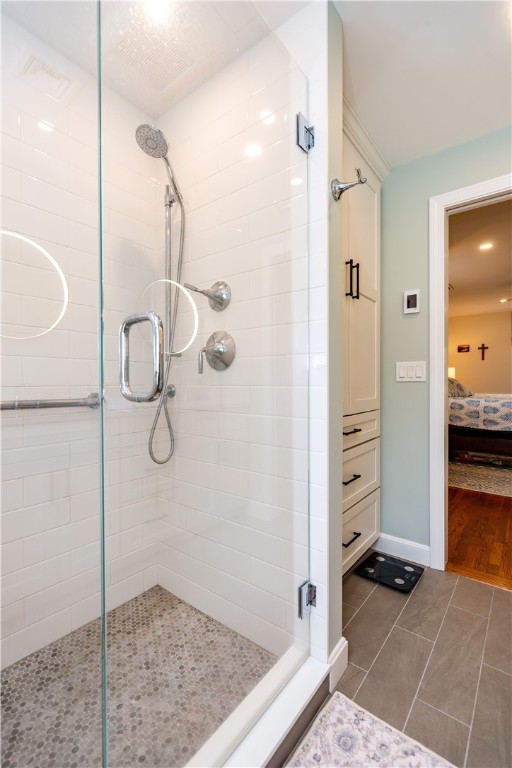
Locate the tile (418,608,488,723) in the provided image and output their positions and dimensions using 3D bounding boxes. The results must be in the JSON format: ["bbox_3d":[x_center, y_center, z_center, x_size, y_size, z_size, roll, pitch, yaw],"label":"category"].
[{"bbox_3d":[0.785,1.050,1.326,0.156,0.010,0.604,0,1,39],"label":"tile"}]

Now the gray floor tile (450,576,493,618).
[{"bbox_3d":[1.069,1.048,1.680,0.156,0.010,0.296,0,1,39],"label":"gray floor tile"}]

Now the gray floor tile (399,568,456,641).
[{"bbox_3d":[0.850,1.048,1.662,0.156,0.010,0.602,0,1,39],"label":"gray floor tile"}]

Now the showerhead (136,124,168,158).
[{"bbox_3d":[-0.440,-1.048,1.465,0.134,0.048,0.134,0,-27,39],"label":"showerhead"}]

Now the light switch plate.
[{"bbox_3d":[0.911,-0.072,2.003,0.166,0.115,0.010,0,1,39],"label":"light switch plate"}]

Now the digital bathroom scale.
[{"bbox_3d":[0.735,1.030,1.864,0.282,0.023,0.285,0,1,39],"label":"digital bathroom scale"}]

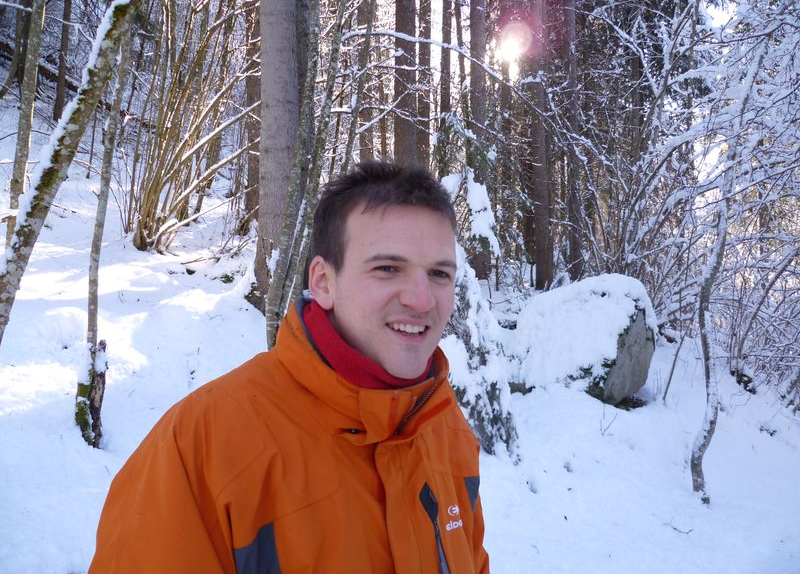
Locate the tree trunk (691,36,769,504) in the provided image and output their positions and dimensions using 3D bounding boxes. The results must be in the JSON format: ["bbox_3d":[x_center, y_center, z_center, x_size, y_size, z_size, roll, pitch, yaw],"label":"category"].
[{"bbox_3d":[2.600,-0.140,5.100,0.600,3.700,0.420,0,-3,0],"label":"tree trunk"}]

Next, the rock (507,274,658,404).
[{"bbox_3d":[2.140,0.605,7.600,1.600,1.500,1.300,-2,-3,27],"label":"rock"}]

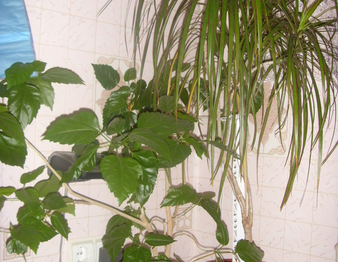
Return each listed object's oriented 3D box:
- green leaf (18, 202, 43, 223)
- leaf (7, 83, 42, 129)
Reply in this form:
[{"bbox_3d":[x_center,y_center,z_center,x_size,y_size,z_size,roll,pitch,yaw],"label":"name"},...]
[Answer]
[{"bbox_3d":[-0.305,0.181,0.889,0.063,0.056,0.024,8,-27,-2],"label":"green leaf"},{"bbox_3d":[-0.316,-0.056,0.889,0.076,0.101,0.030,1,-9,-6],"label":"leaf"}]

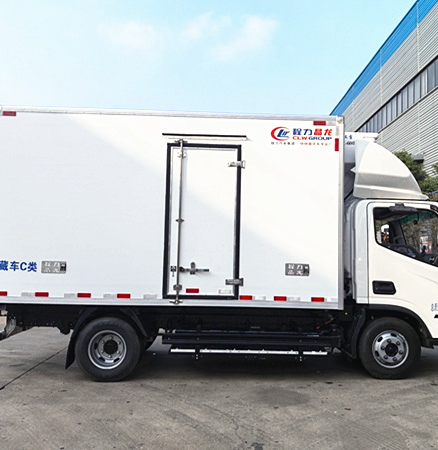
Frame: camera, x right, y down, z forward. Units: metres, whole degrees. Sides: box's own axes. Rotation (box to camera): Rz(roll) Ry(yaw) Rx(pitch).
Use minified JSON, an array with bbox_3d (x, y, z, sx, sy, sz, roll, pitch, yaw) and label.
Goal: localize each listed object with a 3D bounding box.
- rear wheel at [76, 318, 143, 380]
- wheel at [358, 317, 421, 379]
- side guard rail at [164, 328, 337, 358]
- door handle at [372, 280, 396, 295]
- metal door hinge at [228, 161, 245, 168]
[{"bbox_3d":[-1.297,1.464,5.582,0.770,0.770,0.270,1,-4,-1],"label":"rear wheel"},{"bbox_3d":[2.048,1.490,5.723,0.760,0.760,0.230,1,-4,-1],"label":"wheel"},{"bbox_3d":[0.368,1.392,5.533,2.080,0.350,0.100,1,-4,-1],"label":"side guard rail"},{"bbox_3d":[1.991,0.759,5.636,0.275,0.160,0.050,1,-4,-1],"label":"door handle"},{"bbox_3d":[0.208,-0.716,5.537,0.205,0.095,0.050,1,-4,-1],"label":"metal door hinge"}]

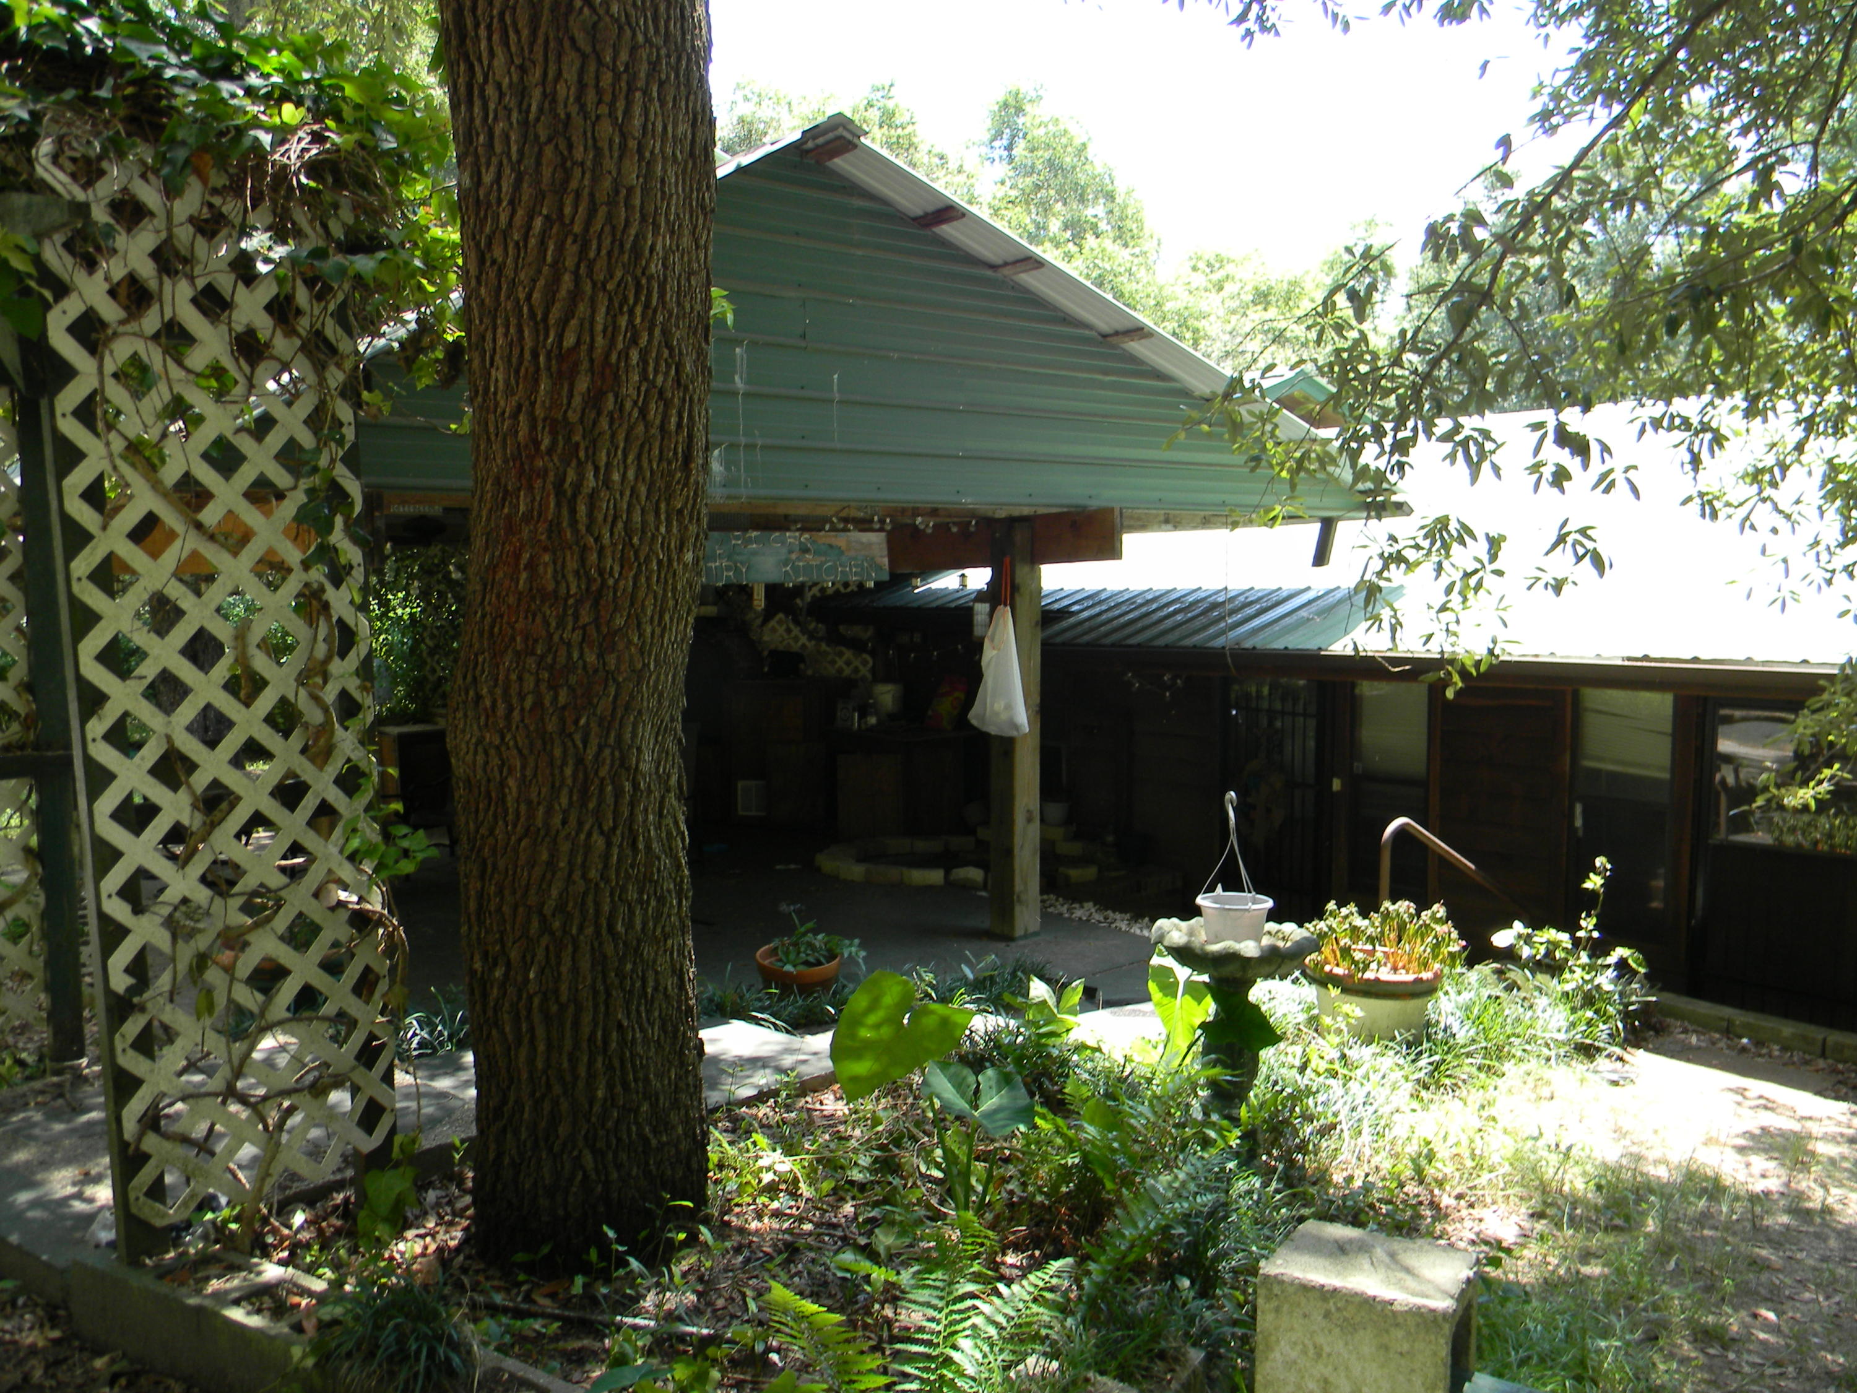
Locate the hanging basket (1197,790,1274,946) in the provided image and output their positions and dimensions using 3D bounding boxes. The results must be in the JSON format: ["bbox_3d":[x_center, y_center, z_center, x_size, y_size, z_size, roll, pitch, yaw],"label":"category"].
[{"bbox_3d":[1.017,0.582,5.000,0.260,0.530,0.260,-1,5,0],"label":"hanging basket"}]

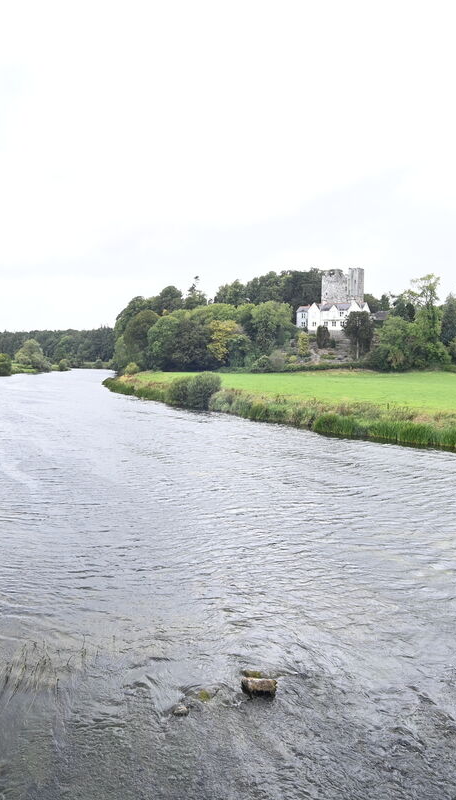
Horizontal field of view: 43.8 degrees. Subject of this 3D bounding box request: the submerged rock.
[{"bbox_3d":[0.606,5.531,10.900,0.700,0.270,0.320,0,4,-3],"label":"submerged rock"}]

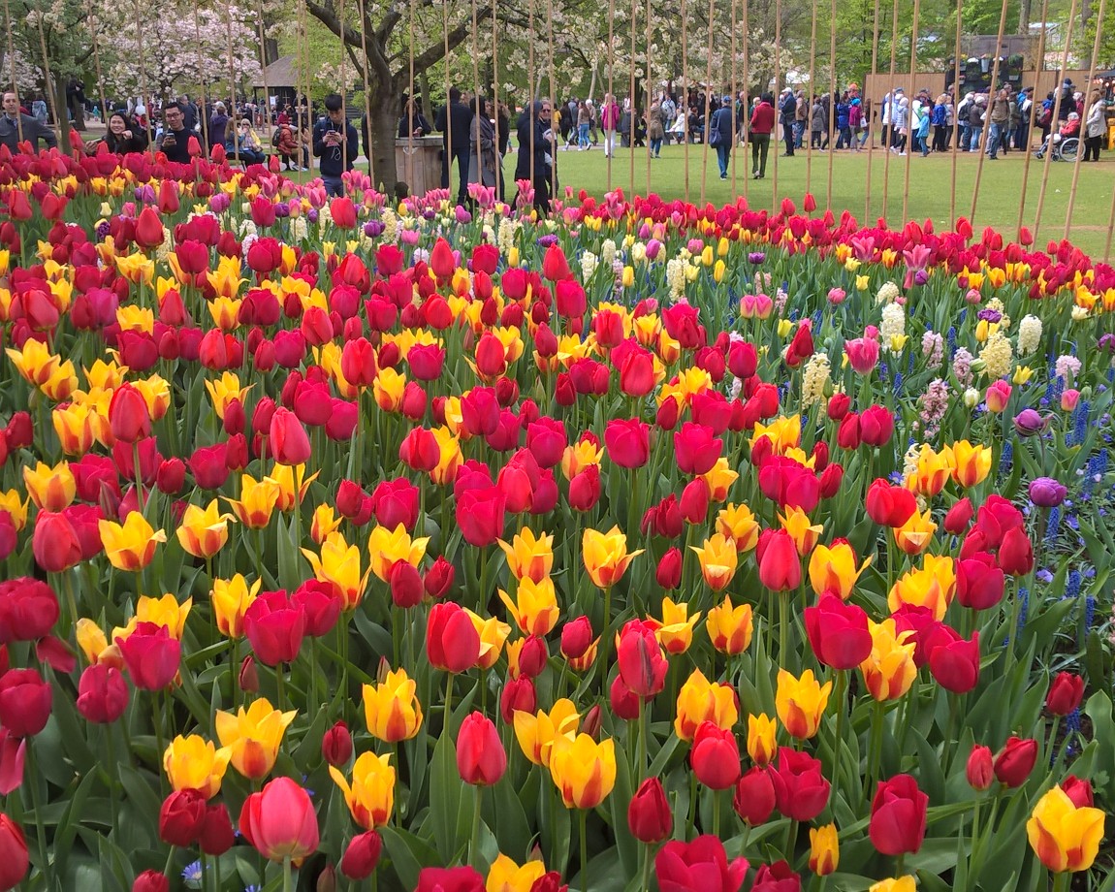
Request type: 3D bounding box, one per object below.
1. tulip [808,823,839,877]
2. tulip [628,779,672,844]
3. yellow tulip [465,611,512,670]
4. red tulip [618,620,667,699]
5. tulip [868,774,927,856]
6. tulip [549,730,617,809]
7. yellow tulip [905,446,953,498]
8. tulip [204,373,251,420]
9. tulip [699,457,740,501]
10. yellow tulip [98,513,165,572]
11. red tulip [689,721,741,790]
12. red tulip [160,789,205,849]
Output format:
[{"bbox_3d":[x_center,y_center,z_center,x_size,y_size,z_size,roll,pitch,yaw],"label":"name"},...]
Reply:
[{"bbox_3d":[0.283,0.429,1.380,0.033,0.055,0.033,0,16,0],"label":"tulip"},{"bbox_3d":[0.102,0.401,1.430,0.050,0.078,0.050,1,15,4],"label":"tulip"},{"bbox_3d":[-0.089,0.242,1.630,0.062,0.076,0.059,0,16,0],"label":"yellow tulip"},{"bbox_3d":[0.092,0.229,1.400,0.054,0.085,0.054,-4,15,1],"label":"red tulip"},{"bbox_3d":[0.371,0.403,1.420,0.065,0.096,0.061,4,16,16],"label":"tulip"},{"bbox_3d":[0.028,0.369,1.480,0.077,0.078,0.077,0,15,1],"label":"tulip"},{"bbox_3d":[0.577,0.040,2.020,0.073,0.078,0.069,0,15,0],"label":"yellow tulip"},{"bbox_3d":[-0.570,-0.086,2.250,0.081,0.084,0.075,0,15,0],"label":"tulip"},{"bbox_3d":[0.247,0.052,2.020,0.067,0.069,0.064,0,16,0],"label":"tulip"},{"bbox_3d":[-0.613,0.138,1.880,0.093,0.085,0.084,-5,16,-18],"label":"yellow tulip"},{"bbox_3d":[0.179,0.352,1.480,0.056,0.084,0.056,2,15,7],"label":"red tulip"},{"bbox_3d":[-0.420,0.417,1.460,0.052,0.069,0.052,-5,16,-17],"label":"red tulip"}]

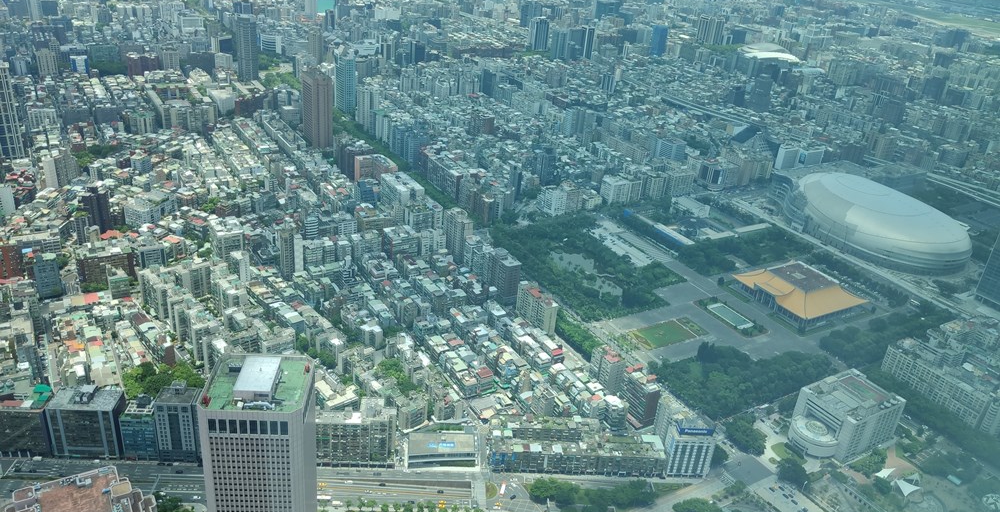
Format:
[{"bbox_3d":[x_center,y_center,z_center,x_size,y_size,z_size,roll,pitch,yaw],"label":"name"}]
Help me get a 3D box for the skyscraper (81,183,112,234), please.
[{"bbox_3d":[-441.990,-51.670,824.840,26.470,52.150,22.000,-11,31,-31],"label":"skyscraper"}]

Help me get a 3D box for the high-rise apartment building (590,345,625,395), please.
[{"bbox_3d":[90.420,99.870,643.290,16.500,39.500,27.000,-9,30,-28],"label":"high-rise apartment building"}]

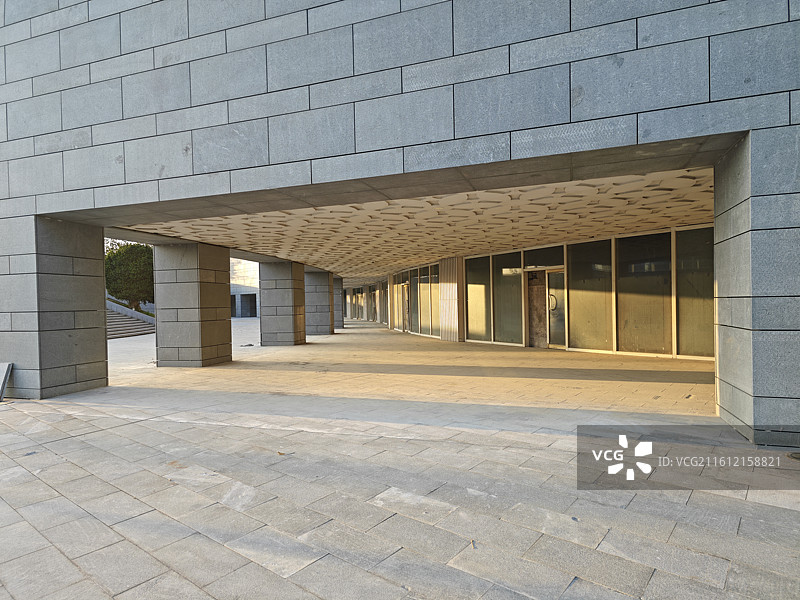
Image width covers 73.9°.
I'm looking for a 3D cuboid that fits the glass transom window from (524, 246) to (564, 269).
[{"bbox_3d":[3.901,-1.117,14.300,0.080,0.560,1.400,-2,1,-33],"label":"glass transom window"}]

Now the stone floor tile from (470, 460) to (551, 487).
[{"bbox_3d":[0.909,1.431,4.354,0.600,0.030,0.310,-1,0,43],"label":"stone floor tile"}]

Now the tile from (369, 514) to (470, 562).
[{"bbox_3d":[0.117,1.474,3.263,0.612,0.040,0.313,-1,1,39],"label":"tile"}]

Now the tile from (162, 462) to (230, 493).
[{"bbox_3d":[-1.676,1.482,4.386,0.600,0.030,0.310,-1,0,42],"label":"tile"}]

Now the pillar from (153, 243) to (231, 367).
[{"bbox_3d":[-5.079,0.129,13.138,1.203,2.905,1.283,-1,0,13],"label":"pillar"}]

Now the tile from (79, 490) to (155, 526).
[{"bbox_3d":[-2.025,1.486,3.782,0.600,0.030,0.310,-1,0,41],"label":"tile"}]

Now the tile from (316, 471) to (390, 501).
[{"bbox_3d":[-0.391,1.456,4.127,0.600,0.030,0.310,-1,0,40],"label":"tile"}]

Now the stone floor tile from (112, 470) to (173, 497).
[{"bbox_3d":[-2.090,1.514,4.338,0.600,0.040,0.305,-1,1,39],"label":"stone floor tile"}]

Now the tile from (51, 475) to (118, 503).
[{"bbox_3d":[-2.507,1.525,4.248,0.589,0.040,0.307,-1,1,39],"label":"tile"}]

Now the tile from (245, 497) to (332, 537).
[{"bbox_3d":[-0.764,1.491,3.629,0.613,0.040,0.302,-1,1,39],"label":"tile"}]

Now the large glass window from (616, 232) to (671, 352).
[{"bbox_3d":[5.836,-0.136,12.751,0.060,2.881,1.482,-1,0,-31],"label":"large glass window"}]

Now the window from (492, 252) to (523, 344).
[{"bbox_3d":[3.404,-0.040,16.769,0.060,2.888,1.345,-1,0,-31],"label":"window"}]

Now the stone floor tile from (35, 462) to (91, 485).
[{"bbox_3d":[-2.934,1.531,4.616,0.583,0.040,0.318,-1,1,39],"label":"stone floor tile"}]

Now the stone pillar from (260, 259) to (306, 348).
[{"bbox_3d":[-4.149,0.146,18.970,1.184,2.898,1.227,-1,0,10],"label":"stone pillar"}]

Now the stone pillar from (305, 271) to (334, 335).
[{"bbox_3d":[-3.759,0.163,24.811,1.160,2.800,1.160,-1,1,3],"label":"stone pillar"}]

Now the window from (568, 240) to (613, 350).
[{"bbox_3d":[5.012,-0.085,14.046,0.060,2.883,1.448,-1,0,-31],"label":"window"}]

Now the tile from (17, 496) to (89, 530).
[{"bbox_3d":[-2.467,1.529,3.778,0.597,0.040,0.301,-1,1,39],"label":"tile"}]

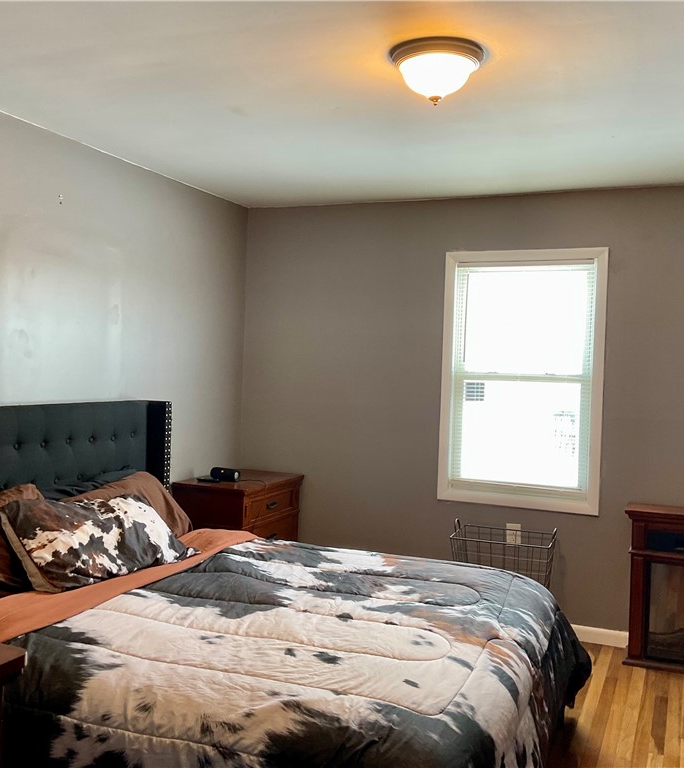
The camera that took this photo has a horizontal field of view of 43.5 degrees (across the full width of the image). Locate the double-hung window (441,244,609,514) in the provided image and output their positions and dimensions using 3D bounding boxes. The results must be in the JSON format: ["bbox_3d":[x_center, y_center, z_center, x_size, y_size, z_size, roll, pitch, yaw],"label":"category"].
[{"bbox_3d":[1.001,-0.025,4.791,0.896,1.430,0.100,2,1,22],"label":"double-hung window"}]

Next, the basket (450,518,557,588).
[{"bbox_3d":[0.857,1.062,4.565,0.520,0.640,0.390,2,1,22],"label":"basket"}]

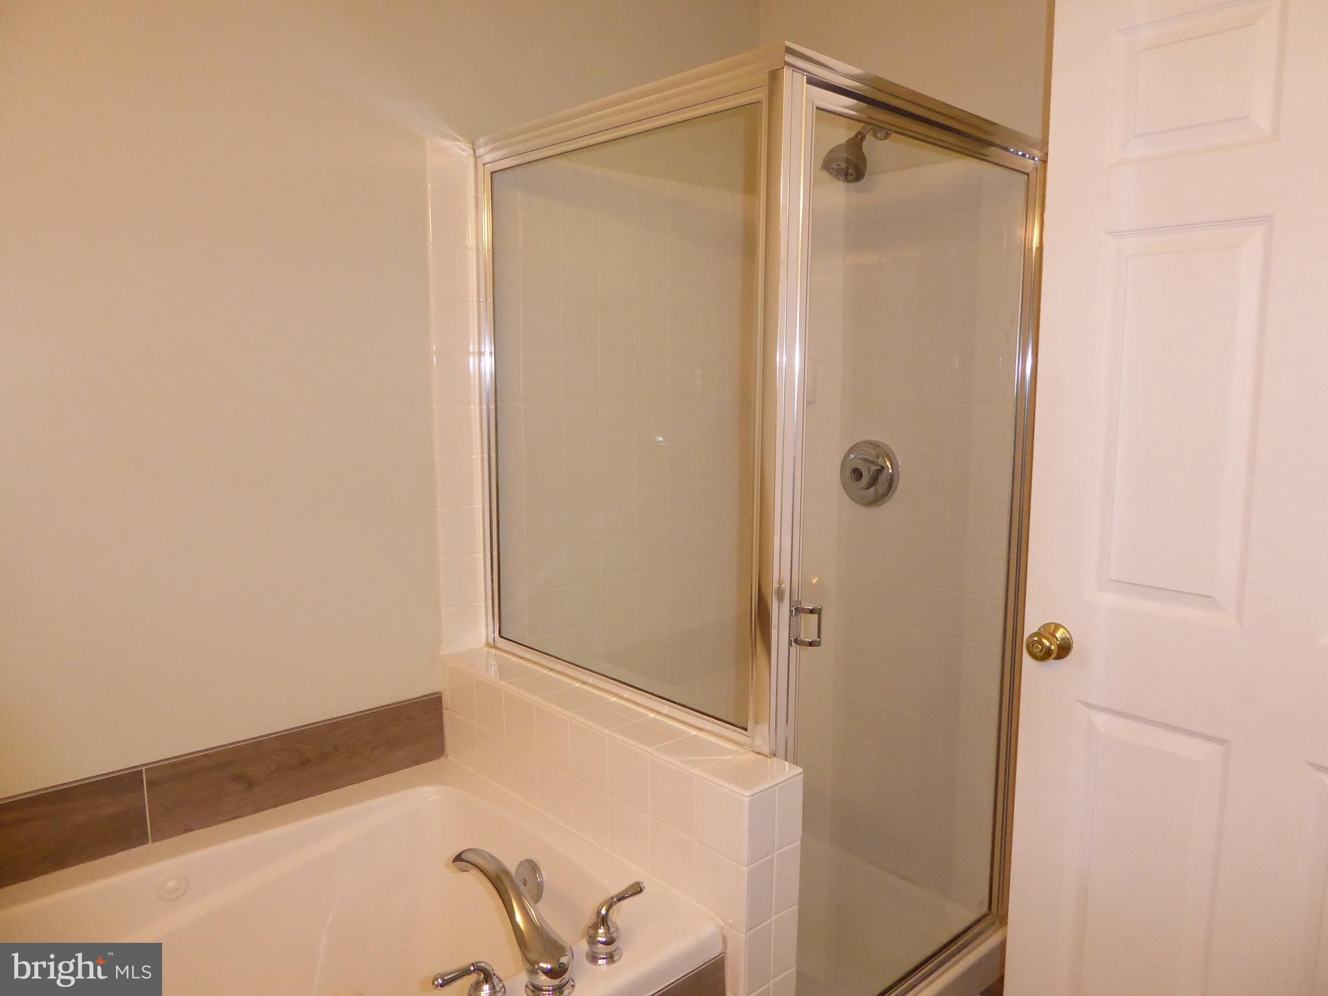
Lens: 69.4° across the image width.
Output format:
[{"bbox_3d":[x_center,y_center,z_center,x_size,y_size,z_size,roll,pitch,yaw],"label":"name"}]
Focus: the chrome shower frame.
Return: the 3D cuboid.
[{"bbox_3d":[0.207,0.130,2.116,0.871,1.766,0.855,-7,11,-42],"label":"chrome shower frame"}]

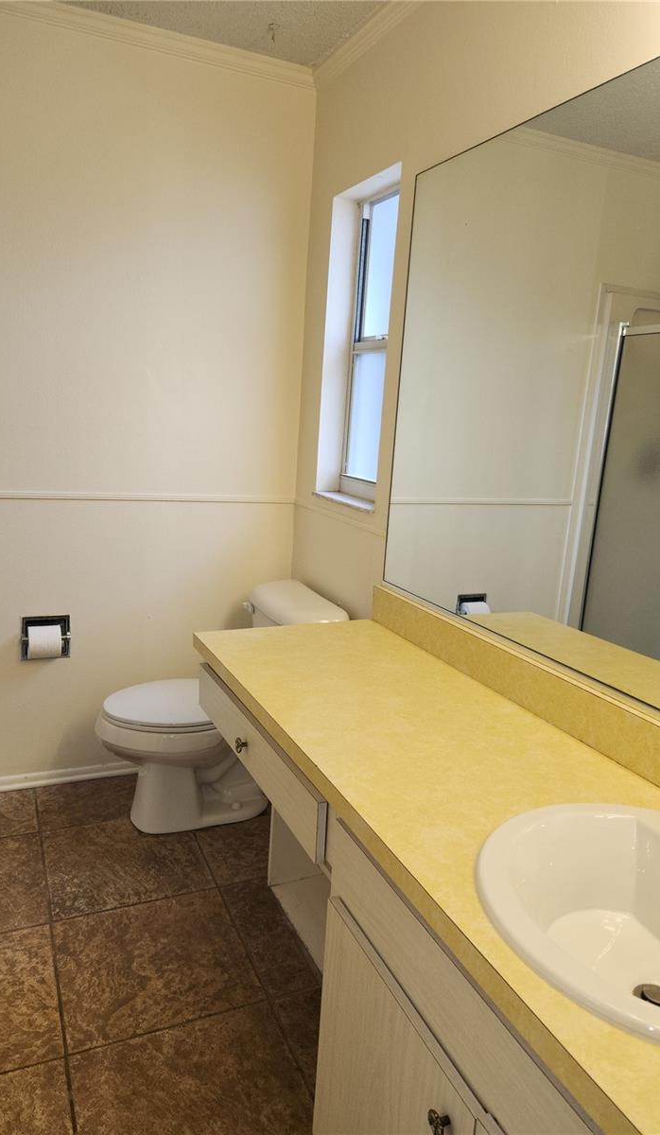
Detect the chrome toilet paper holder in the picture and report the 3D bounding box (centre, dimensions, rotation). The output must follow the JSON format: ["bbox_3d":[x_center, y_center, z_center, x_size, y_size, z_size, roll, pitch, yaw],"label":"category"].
[{"bbox_3d":[-0.963,0.241,2.561,0.154,0.149,0.070,-2,12,-24],"label":"chrome toilet paper holder"}]

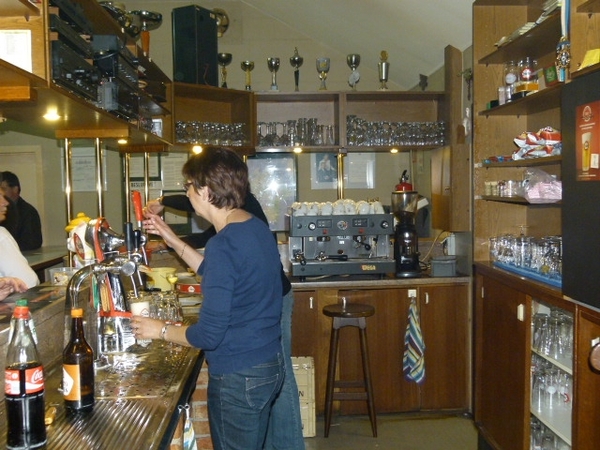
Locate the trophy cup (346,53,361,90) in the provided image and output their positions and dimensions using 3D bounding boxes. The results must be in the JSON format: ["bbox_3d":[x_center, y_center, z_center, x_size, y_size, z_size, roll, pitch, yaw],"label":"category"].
[{"bbox_3d":[0.392,-1.091,4.389,0.100,0.280,0.100,-1,3,-4],"label":"trophy cup"}]

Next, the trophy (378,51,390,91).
[{"bbox_3d":[0.612,-1.108,4.402,0.088,0.308,0.088,-1,3,-4],"label":"trophy"}]

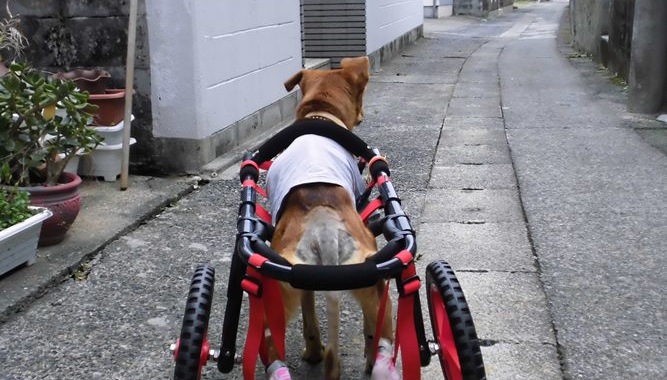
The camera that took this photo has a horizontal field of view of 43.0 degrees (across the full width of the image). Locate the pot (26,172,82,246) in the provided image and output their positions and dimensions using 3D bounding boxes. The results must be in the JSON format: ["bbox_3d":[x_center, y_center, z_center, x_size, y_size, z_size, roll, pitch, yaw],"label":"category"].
[{"bbox_3d":[-0.962,0.062,2.729,0.315,0.190,0.315,-1,14,0],"label":"pot"}]

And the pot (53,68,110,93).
[{"bbox_3d":[-1.006,-0.381,3.420,0.235,0.190,0.235,-1,14,0],"label":"pot"}]

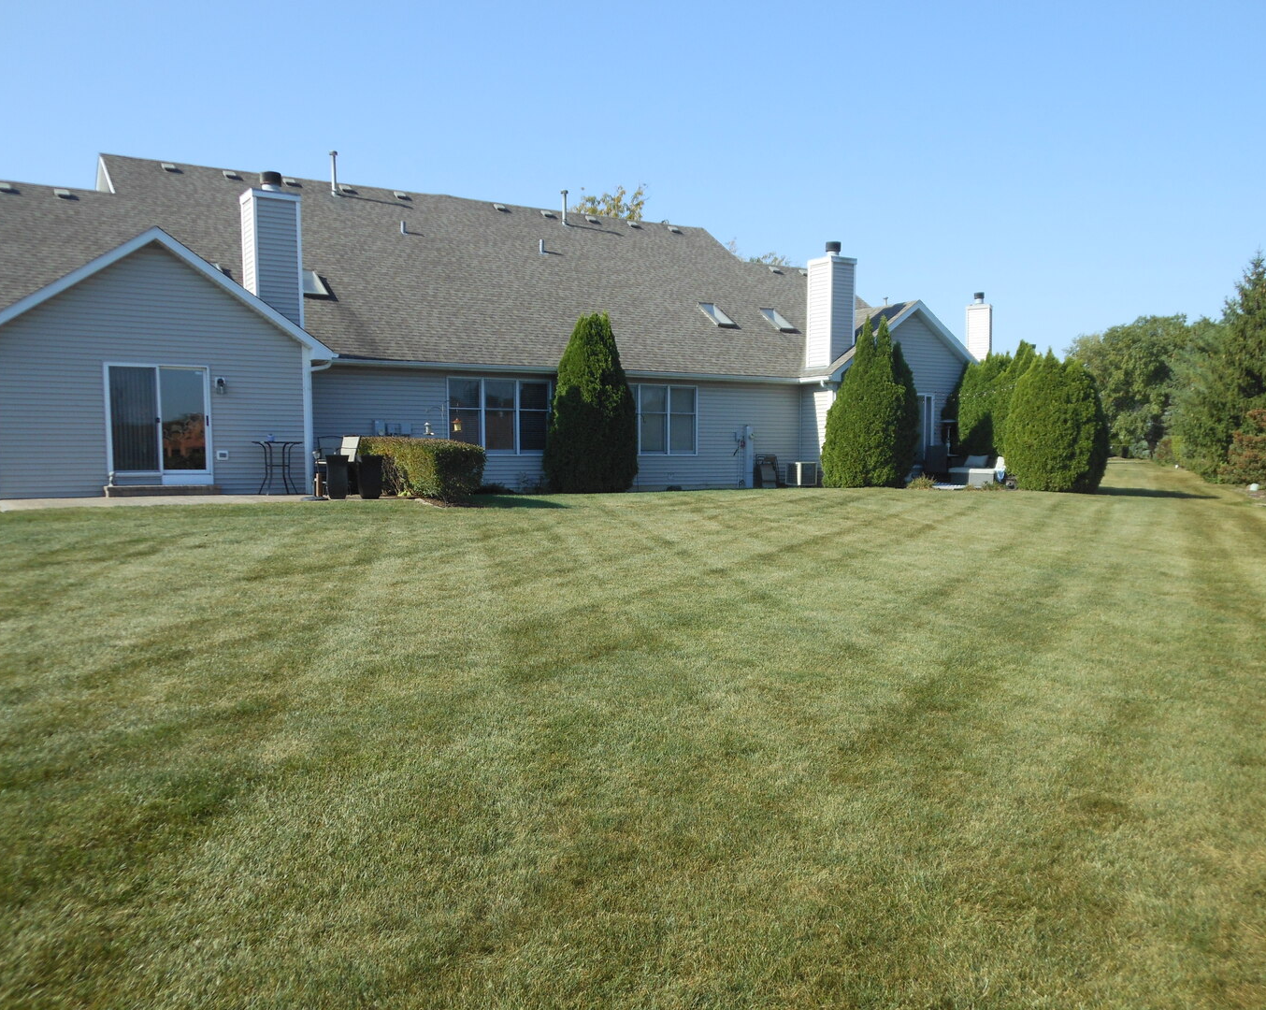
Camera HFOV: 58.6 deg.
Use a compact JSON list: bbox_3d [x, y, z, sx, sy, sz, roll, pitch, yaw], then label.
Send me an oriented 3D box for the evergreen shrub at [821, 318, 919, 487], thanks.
[{"bbox_3d":[5.726,-2.421,27.118,2.300,4.100,2.300,0,3,0],"label":"evergreen shrub"}]

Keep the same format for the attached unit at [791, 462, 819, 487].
[{"bbox_3d":[4.217,-0.745,28.287,0.580,0.630,0.580,-2,3,-31],"label":"attached unit"}]

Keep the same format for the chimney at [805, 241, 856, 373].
[{"bbox_3d":[5.114,-5.114,29.198,0.860,3.250,0.900,-2,3,-31],"label":"chimney"}]

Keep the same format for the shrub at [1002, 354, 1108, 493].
[{"bbox_3d":[9.742,-1.892,25.941,2.400,3.270,2.350,-2,3,-31],"label":"shrub"}]

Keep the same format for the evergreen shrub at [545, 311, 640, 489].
[{"bbox_3d":[-0.942,-2.213,24.724,2.000,3.900,2.000,0,3,0],"label":"evergreen shrub"}]

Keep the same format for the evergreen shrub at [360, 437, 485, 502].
[{"bbox_3d":[-3.938,-0.663,21.046,1.100,1.120,3.500,-2,3,-31],"label":"evergreen shrub"}]

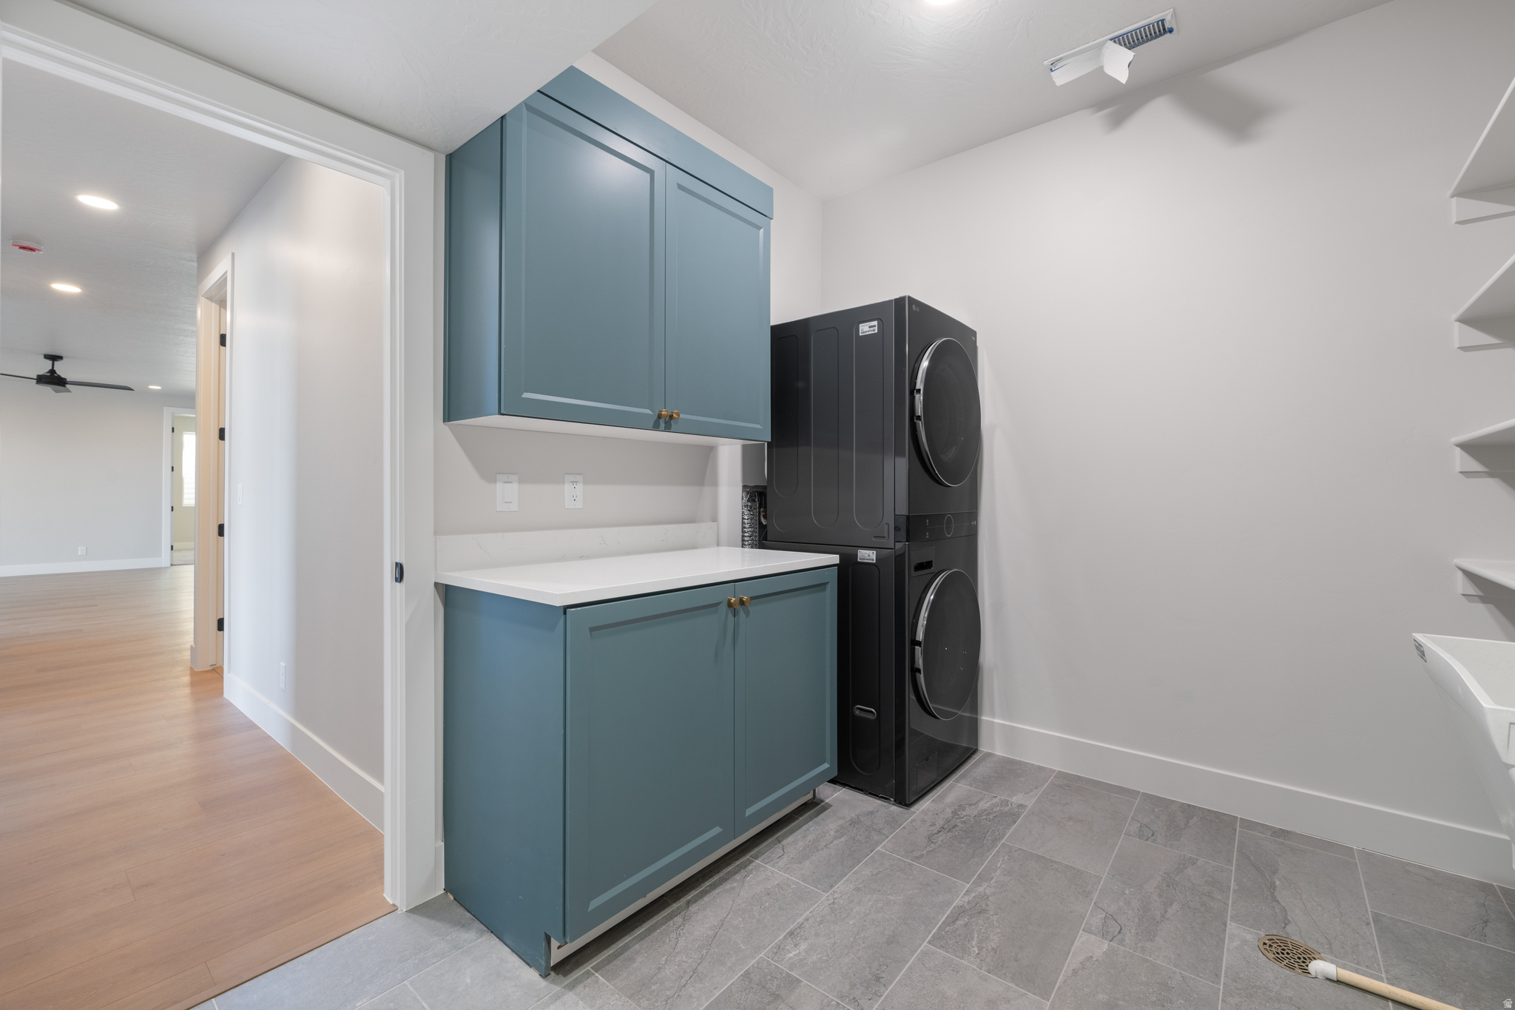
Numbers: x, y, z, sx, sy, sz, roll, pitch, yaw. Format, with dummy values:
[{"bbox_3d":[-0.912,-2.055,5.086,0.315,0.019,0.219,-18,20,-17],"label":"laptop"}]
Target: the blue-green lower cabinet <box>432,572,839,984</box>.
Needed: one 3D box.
[{"bbox_3d":[-0.305,0.667,2.065,0.624,0.897,1.135,1,1,39],"label":"blue-green lower cabinet"}]

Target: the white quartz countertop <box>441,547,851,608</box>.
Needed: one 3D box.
[{"bbox_3d":[-0.307,0.203,2.058,0.616,0.031,1.172,1,1,39],"label":"white quartz countertop"}]

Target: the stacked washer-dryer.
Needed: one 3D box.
[{"bbox_3d":[0.515,0.166,2.775,0.750,1.880,0.684,1,1,39],"label":"stacked washer-dryer"}]

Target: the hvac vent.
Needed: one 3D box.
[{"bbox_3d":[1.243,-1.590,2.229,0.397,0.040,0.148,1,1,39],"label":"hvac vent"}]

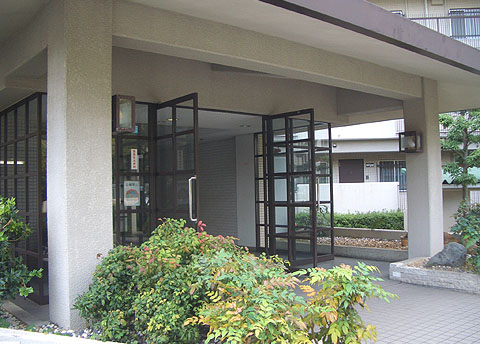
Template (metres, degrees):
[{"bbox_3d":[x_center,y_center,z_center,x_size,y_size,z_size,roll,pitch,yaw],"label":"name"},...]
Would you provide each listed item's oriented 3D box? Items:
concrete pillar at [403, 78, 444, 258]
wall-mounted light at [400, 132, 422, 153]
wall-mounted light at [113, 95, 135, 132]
[{"bbox_3d":[2.862,-0.007,7.560,0.418,2.788,0.367,0,-2,-40],"label":"concrete pillar"},{"bbox_3d":[2.611,-0.443,7.377,0.208,0.310,0.281,0,-2,-40],"label":"wall-mounted light"},{"bbox_3d":[-1.086,-0.507,4.336,0.216,0.317,0.275,0,-2,-40],"label":"wall-mounted light"}]

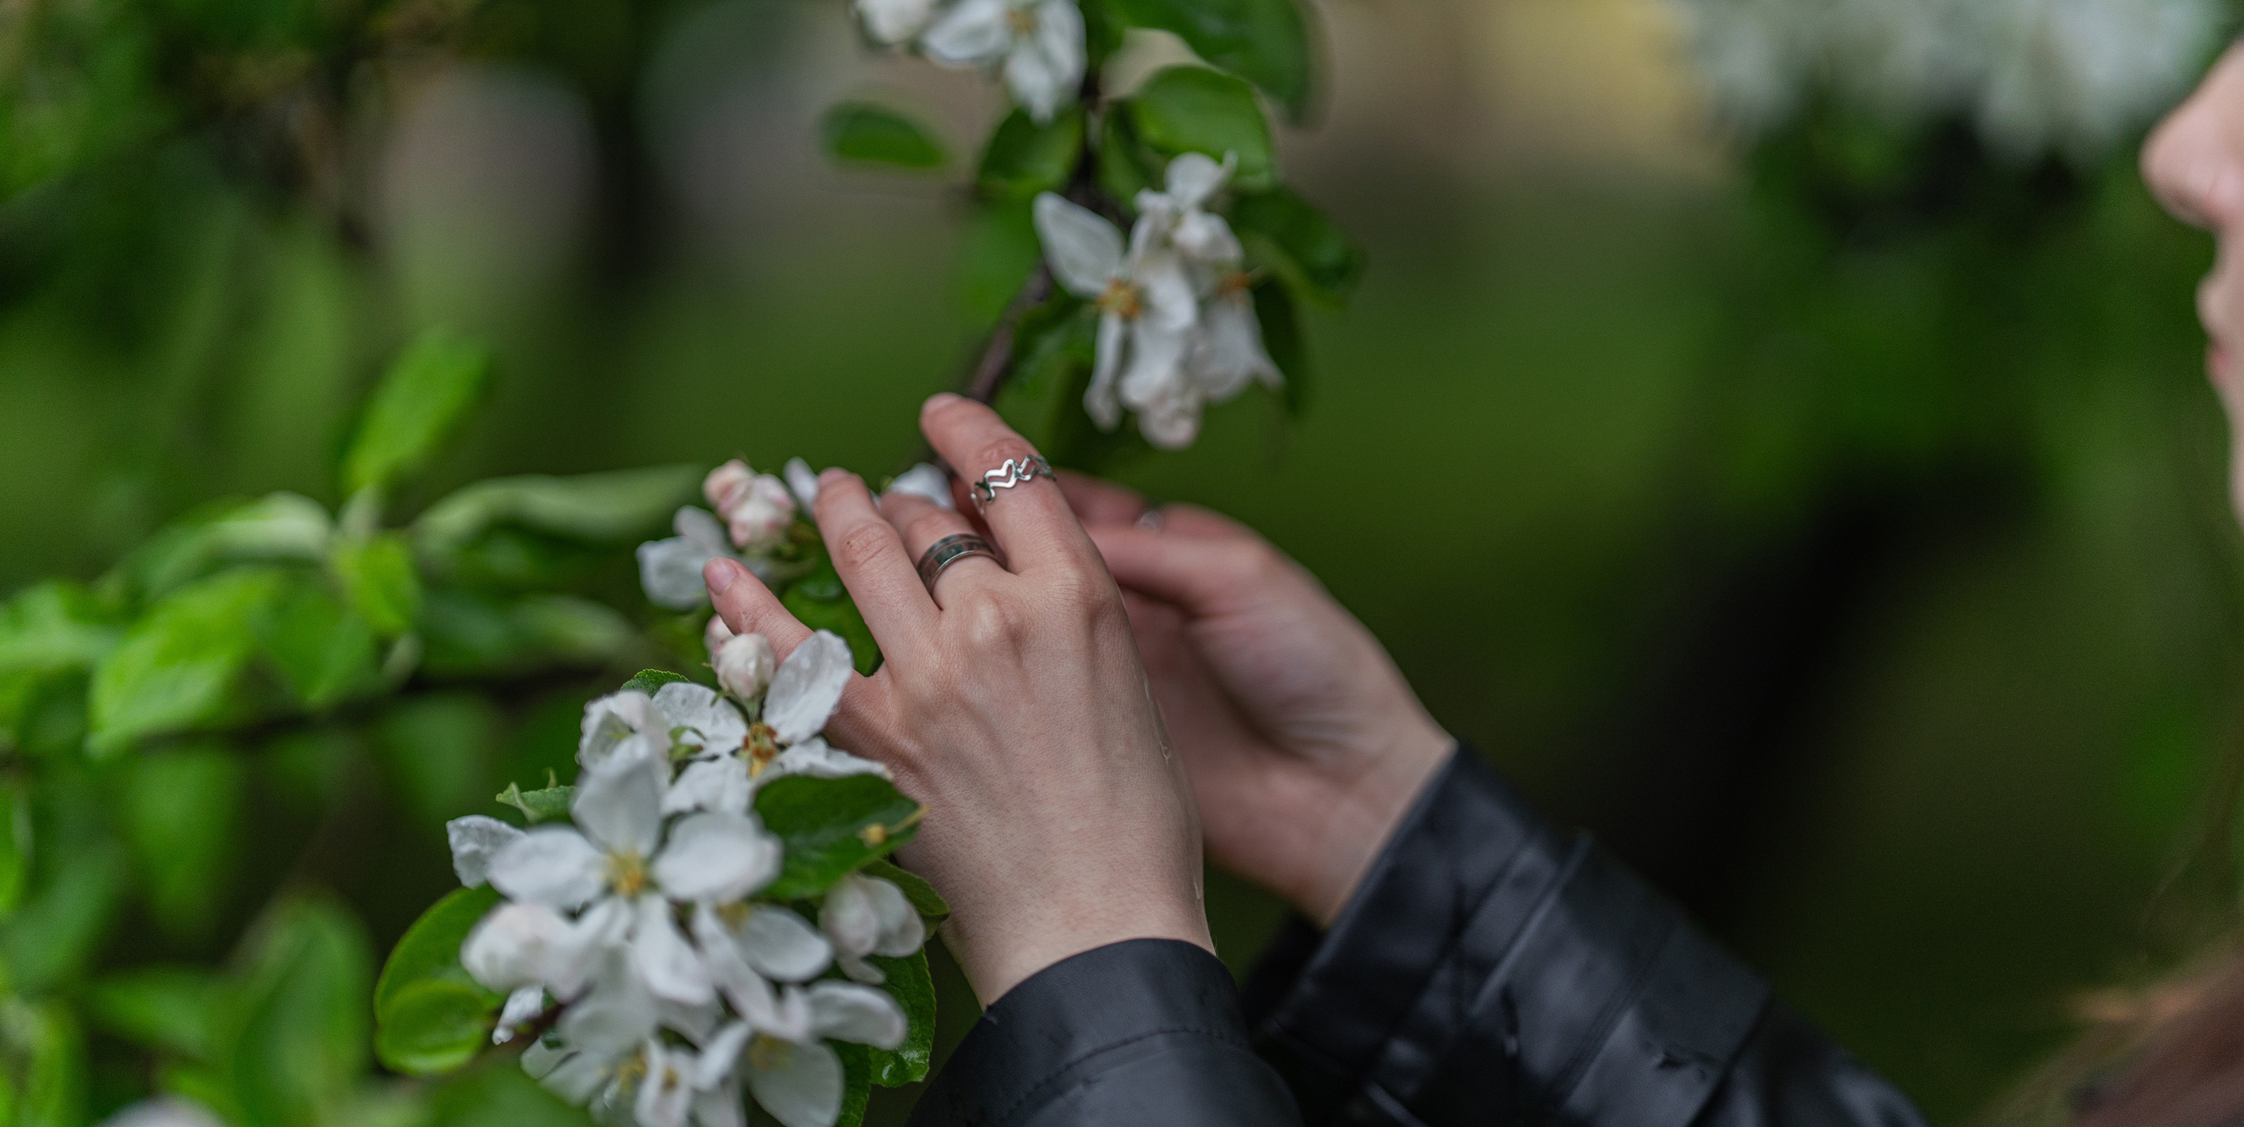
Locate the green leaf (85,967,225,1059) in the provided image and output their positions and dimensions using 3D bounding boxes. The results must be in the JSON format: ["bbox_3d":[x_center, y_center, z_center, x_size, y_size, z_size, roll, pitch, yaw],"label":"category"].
[{"bbox_3d":[-0.213,0.099,1.170,0.032,0.021,0.018,0,5,0],"label":"green leaf"}]

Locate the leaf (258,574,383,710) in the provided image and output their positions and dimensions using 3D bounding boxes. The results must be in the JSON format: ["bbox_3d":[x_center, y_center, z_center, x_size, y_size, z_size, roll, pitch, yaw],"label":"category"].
[{"bbox_3d":[-0.197,0.019,1.300,0.031,0.034,0.015,0,6,0],"label":"leaf"}]

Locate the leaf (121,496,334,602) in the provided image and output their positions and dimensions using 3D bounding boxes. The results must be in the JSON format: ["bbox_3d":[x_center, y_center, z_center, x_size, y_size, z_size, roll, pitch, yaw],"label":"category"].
[{"bbox_3d":[-0.218,-0.004,1.290,0.052,0.026,0.025,0,6,0],"label":"leaf"}]

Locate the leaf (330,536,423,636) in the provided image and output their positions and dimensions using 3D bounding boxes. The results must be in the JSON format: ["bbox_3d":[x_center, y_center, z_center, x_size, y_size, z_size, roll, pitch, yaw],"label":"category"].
[{"bbox_3d":[-0.187,0.005,1.330,0.021,0.031,0.009,-22,-19,-25],"label":"leaf"}]

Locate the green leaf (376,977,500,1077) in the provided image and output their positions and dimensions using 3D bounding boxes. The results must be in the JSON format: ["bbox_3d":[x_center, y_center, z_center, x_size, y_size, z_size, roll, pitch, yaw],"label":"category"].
[{"bbox_3d":[-0.140,0.094,1.080,0.025,0.020,0.015,0,5,0],"label":"green leaf"}]

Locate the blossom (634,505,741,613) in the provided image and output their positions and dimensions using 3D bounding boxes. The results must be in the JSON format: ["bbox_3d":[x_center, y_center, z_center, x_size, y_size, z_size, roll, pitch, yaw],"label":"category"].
[{"bbox_3d":[-0.093,-0.001,1.150,0.025,0.023,0.022,3,6,35],"label":"blossom"}]

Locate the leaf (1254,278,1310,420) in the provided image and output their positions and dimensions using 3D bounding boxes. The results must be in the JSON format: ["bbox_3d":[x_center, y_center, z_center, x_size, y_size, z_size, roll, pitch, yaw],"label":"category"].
[{"bbox_3d":[0.039,-0.052,1.285,0.017,0.034,0.018,-1,6,-11],"label":"leaf"}]

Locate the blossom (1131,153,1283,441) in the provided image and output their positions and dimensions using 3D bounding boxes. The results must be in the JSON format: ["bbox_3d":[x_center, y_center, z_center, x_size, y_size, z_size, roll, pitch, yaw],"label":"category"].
[{"bbox_3d":[0.018,-0.059,1.175,0.035,0.064,0.035,0,5,0],"label":"blossom"}]

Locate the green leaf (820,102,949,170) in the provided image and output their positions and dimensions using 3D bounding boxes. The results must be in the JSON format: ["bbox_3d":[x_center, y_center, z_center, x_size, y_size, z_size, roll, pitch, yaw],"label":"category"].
[{"bbox_3d":[-0.059,-0.106,1.320,0.033,0.010,0.022,12,41,5],"label":"green leaf"}]

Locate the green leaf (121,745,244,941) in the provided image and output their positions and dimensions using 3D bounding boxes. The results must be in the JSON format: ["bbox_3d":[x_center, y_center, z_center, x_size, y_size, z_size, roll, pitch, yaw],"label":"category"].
[{"bbox_3d":[-0.252,0.075,1.420,0.032,0.056,0.012,-1,-20,-6],"label":"green leaf"}]

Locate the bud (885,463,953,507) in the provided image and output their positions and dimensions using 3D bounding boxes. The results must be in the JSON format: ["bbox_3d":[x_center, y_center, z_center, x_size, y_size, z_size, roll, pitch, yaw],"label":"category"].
[{"bbox_3d":[-0.044,-0.016,1.150,0.015,0.012,0.012,0,5,0],"label":"bud"}]

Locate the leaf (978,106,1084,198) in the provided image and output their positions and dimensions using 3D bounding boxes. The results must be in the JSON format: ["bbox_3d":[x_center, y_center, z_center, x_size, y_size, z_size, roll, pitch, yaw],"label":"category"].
[{"bbox_3d":[-0.020,-0.091,1.170,0.024,0.021,0.015,0,5,0],"label":"leaf"}]

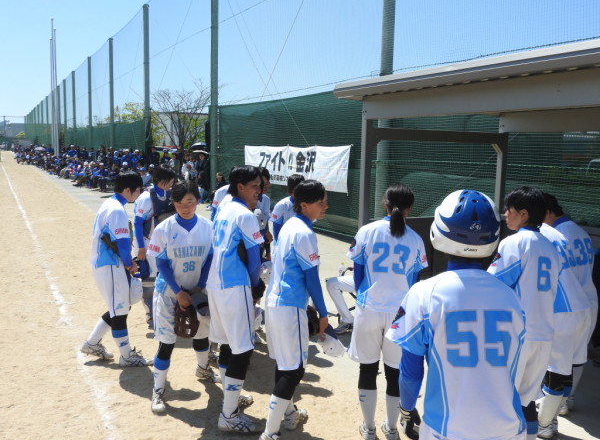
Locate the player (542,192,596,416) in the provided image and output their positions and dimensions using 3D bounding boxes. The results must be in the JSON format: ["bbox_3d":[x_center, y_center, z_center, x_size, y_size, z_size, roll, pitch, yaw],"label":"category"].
[{"bbox_3d":[1.896,0.574,3.995,0.480,1.545,0.500,-2,8,-25],"label":"player"}]

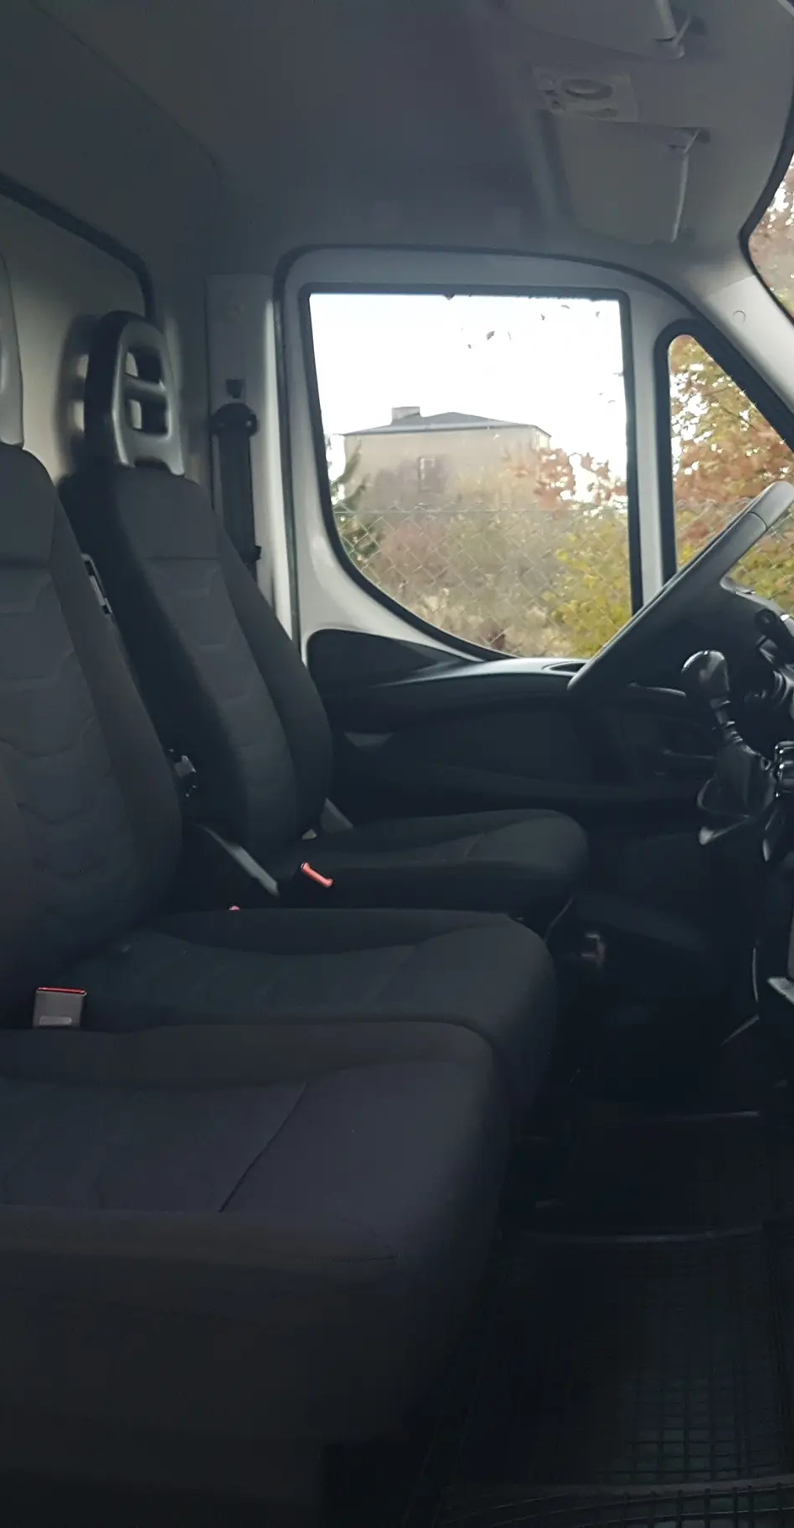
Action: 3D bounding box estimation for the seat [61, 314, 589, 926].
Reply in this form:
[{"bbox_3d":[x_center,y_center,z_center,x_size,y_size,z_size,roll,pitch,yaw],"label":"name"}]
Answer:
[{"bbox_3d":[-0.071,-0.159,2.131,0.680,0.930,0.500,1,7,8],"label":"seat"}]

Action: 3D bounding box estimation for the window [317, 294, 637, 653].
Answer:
[{"bbox_3d":[0.125,-0.459,2.466,0.525,0.585,0.045,1,13,8],"label":"window"}]

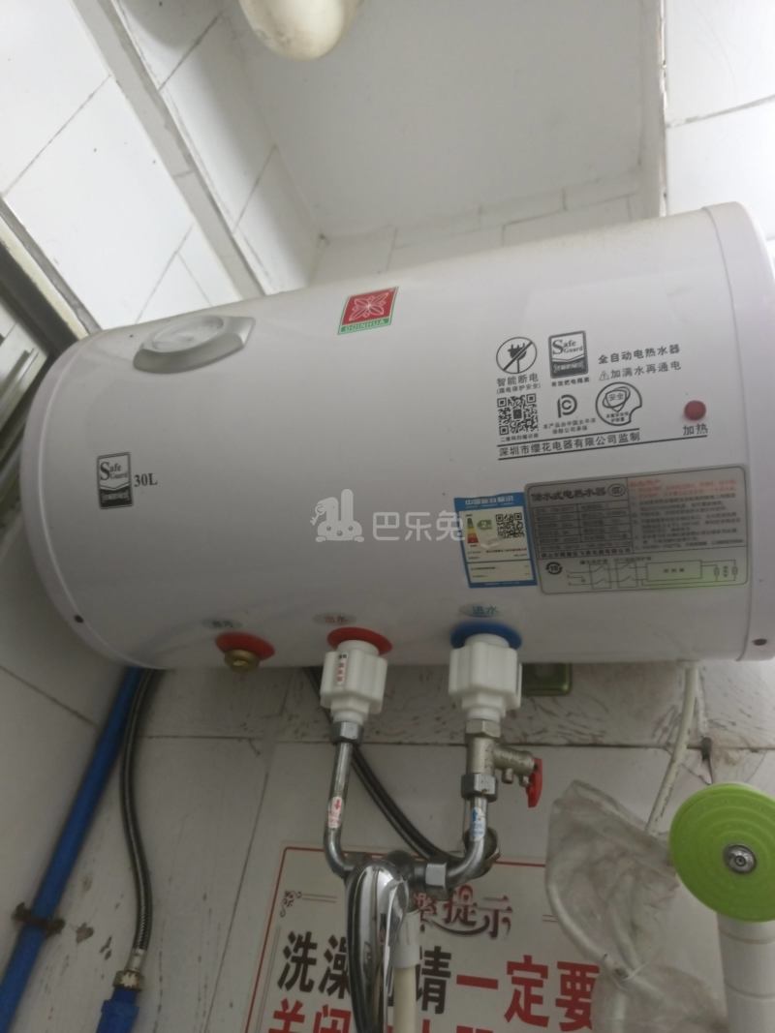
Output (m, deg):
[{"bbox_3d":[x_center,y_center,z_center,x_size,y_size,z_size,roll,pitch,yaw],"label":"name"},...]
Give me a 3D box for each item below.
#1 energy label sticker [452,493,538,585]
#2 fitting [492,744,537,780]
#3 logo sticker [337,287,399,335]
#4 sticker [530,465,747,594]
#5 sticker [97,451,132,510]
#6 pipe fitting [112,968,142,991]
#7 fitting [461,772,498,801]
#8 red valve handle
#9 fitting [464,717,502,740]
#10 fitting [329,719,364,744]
[{"bbox_3d":[0.071,0.018,0.452,0.045,0.004,0.067,-5,-69,18],"label":"energy label sticker"},{"bbox_3d":[0.087,0.170,0.471,0.030,0.019,0.015,15,-38,-5],"label":"fitting"},{"bbox_3d":[-0.014,-0.158,0.523,0.041,0.050,0.003,-5,-40,19],"label":"logo sticker"},{"bbox_3d":[0.158,0.013,0.438,0.128,0.005,0.080,-5,-68,19],"label":"sticker"},{"bbox_3d":[-0.219,-0.029,0.550,0.031,0.043,0.002,-5,-2,19],"label":"sticker"},{"bbox_3d":[-0.232,0.415,0.614,0.026,0.013,0.024,2,-39,11],"label":"pipe fitting"},{"bbox_3d":[0.062,0.180,0.456,0.025,0.013,0.023,13,-38,-3],"label":"fitting"},{"bbox_3d":[0.100,0.181,0.466,0.010,0.031,0.011,15,-38,-5],"label":"red valve handle"},{"bbox_3d":[0.067,0.149,0.481,0.026,0.011,0.024,22,-40,-14],"label":"fitting"},{"bbox_3d":[-0.030,0.161,0.511,0.025,0.013,0.023,20,-39,-11],"label":"fitting"}]

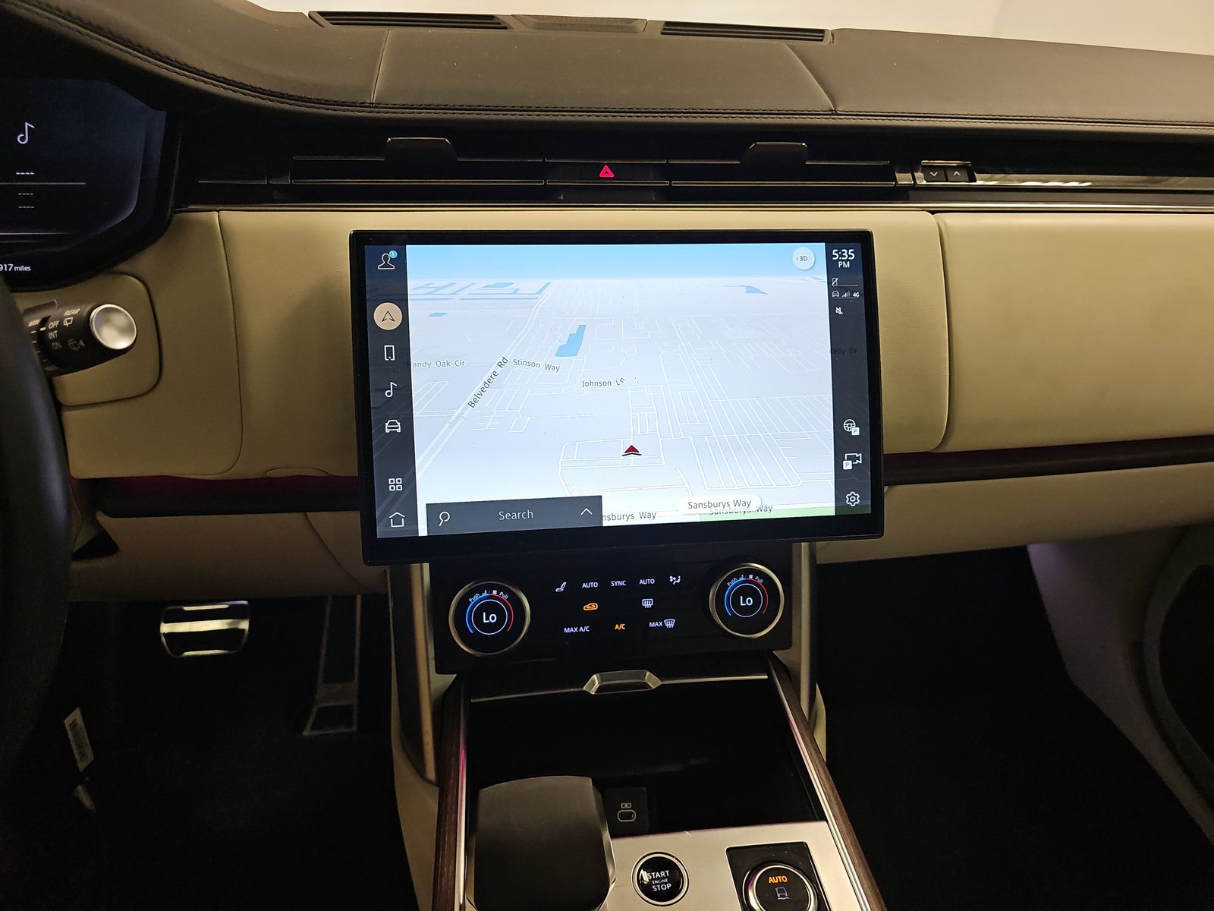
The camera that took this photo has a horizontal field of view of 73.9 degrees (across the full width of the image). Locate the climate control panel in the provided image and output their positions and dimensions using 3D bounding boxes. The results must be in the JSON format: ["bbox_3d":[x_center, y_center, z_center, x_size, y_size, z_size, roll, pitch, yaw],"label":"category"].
[{"bbox_3d":[0.008,0.099,0.545,0.243,0.078,0.036,-2,8,-7],"label":"climate control panel"}]

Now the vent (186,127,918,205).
[{"bbox_3d":[-0.031,-0.186,0.525,0.452,0.047,0.046,-2,10,-7],"label":"vent"}]

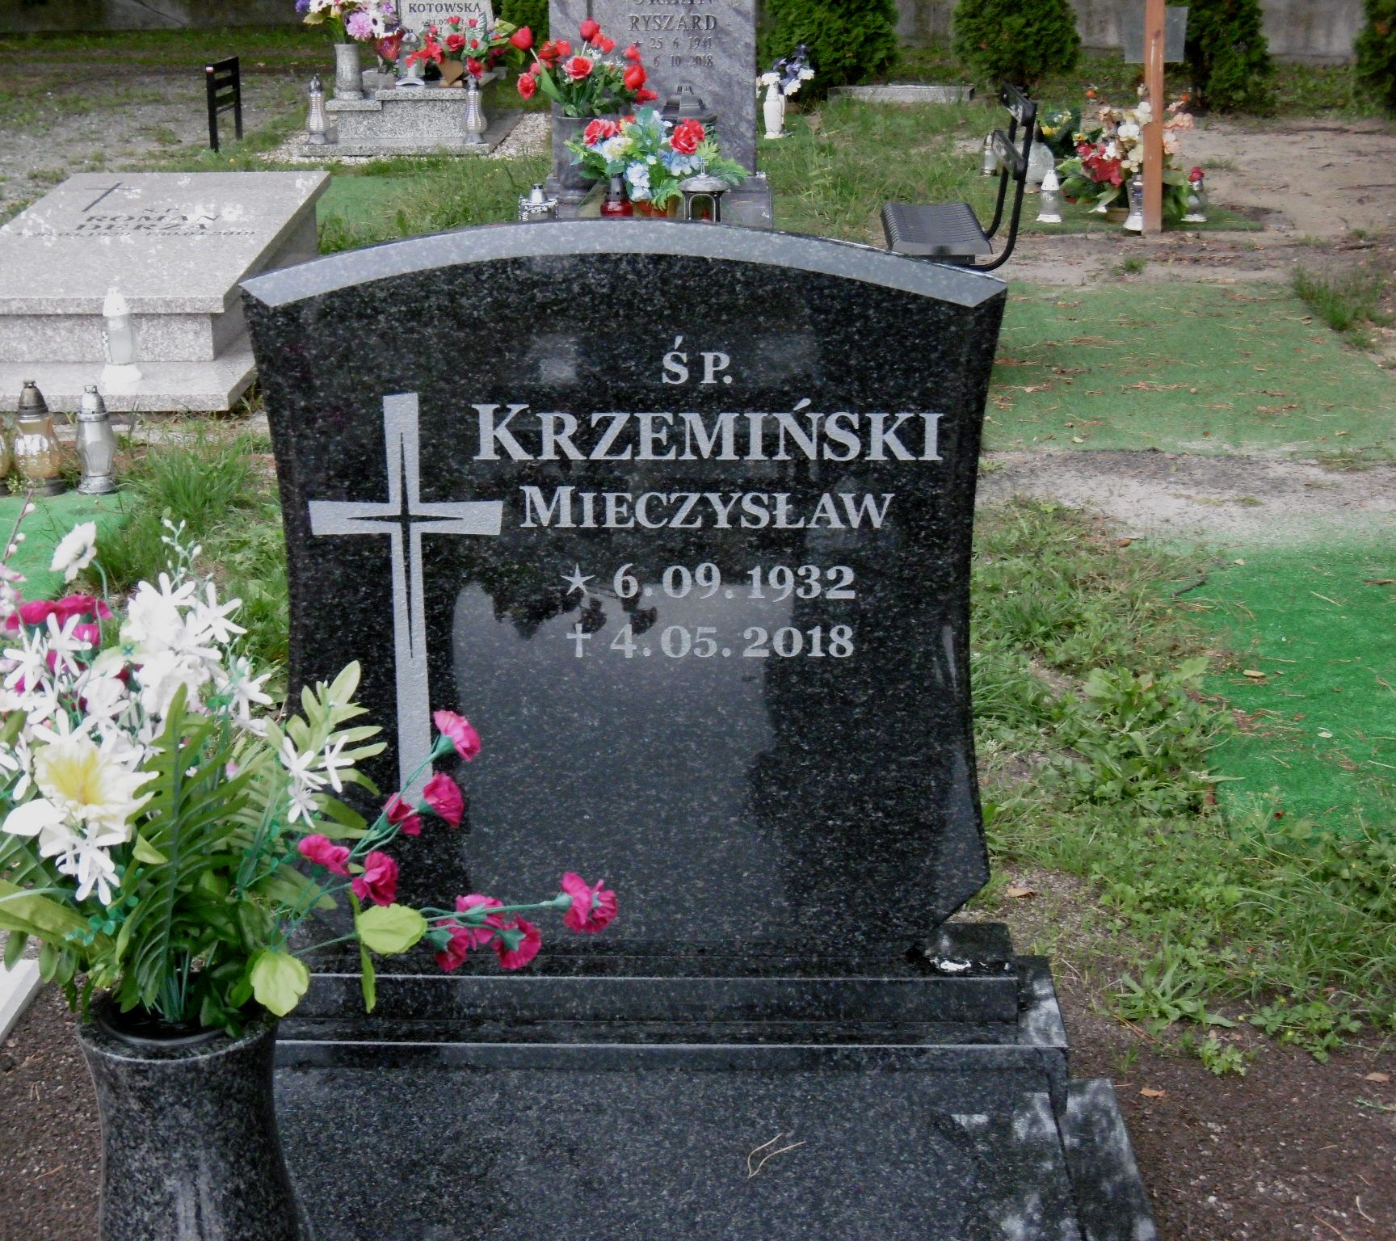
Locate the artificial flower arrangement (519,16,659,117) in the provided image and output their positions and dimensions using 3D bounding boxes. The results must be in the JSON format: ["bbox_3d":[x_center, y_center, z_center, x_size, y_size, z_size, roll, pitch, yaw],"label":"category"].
[{"bbox_3d":[-0.375,-1.852,9.450,0.465,0.340,0.380,-1,15,-2],"label":"artificial flower arrangement"}]

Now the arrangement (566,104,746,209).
[{"bbox_3d":[-0.141,-1.548,9.450,0.603,0.370,0.380,-1,15,-1],"label":"arrangement"}]

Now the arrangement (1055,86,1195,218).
[{"bbox_3d":[1.792,-1.965,11.829,0.586,0.530,0.450,2,15,8],"label":"arrangement"}]

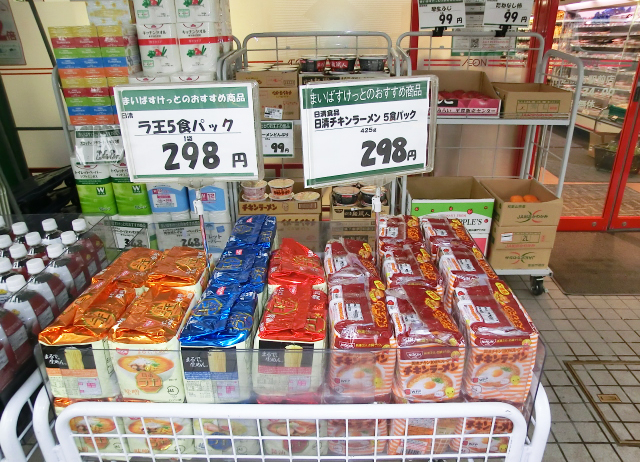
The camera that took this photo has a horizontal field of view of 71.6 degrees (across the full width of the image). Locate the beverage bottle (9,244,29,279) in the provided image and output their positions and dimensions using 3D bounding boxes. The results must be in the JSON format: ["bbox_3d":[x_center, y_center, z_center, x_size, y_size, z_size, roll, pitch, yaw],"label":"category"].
[{"bbox_3d":[-0.794,0.145,1.215,0.086,0.225,0.081,-1,25,3],"label":"beverage bottle"}]

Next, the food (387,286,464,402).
[{"bbox_3d":[0.192,0.210,0.856,0.112,0.143,0.185,-1,22,0],"label":"food"}]

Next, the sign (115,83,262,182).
[{"bbox_3d":[-0.285,-0.213,0.992,0.308,0.217,0.012,-1,20,2],"label":"sign"}]

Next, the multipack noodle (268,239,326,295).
[{"bbox_3d":[-0.049,0.136,1.021,0.118,0.160,0.185,-1,22,0],"label":"multipack noodle"}]

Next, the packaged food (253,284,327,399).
[{"bbox_3d":[-0.047,0.225,0.929,0.129,0.143,0.188,-1,25,3],"label":"packaged food"}]

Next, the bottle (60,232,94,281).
[{"bbox_3d":[-0.699,0.110,1.283,0.086,0.225,0.081,-1,25,3],"label":"bottle"}]

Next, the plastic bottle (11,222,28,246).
[{"bbox_3d":[-0.885,0.083,1.358,0.086,0.225,0.081,-1,25,3],"label":"plastic bottle"}]

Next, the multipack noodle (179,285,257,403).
[{"bbox_3d":[-0.191,0.231,0.937,0.130,0.147,0.184,-1,25,3],"label":"multipack noodle"}]

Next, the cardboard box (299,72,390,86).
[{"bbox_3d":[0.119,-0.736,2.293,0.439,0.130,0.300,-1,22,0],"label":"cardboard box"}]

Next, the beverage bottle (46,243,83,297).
[{"bbox_3d":[-0.695,0.143,1.211,0.086,0.225,0.081,-1,25,3],"label":"beverage bottle"}]

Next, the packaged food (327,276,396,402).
[{"bbox_3d":[0.076,0.203,0.860,0.112,0.143,0.188,-1,22,0],"label":"packaged food"}]

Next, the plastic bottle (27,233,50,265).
[{"bbox_3d":[-0.749,0.119,1.205,0.084,0.240,0.084,-1,22,0],"label":"plastic bottle"}]

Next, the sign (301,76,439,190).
[{"bbox_3d":[0.106,-0.214,0.962,0.305,0.222,0.012,-10,25,-17],"label":"sign"}]

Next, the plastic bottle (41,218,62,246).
[{"bbox_3d":[-0.761,0.081,1.297,0.084,0.240,0.084,-1,22,0],"label":"plastic bottle"}]

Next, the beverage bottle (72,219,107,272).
[{"bbox_3d":[-0.673,0.084,1.289,0.084,0.240,0.084,-1,22,0],"label":"beverage bottle"}]

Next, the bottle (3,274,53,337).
[{"bbox_3d":[-0.695,0.211,1.062,0.086,0.225,0.081,-1,25,3],"label":"bottle"}]

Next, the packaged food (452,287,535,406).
[{"bbox_3d":[0.317,0.206,0.861,0.112,0.147,0.188,-1,22,0],"label":"packaged food"}]

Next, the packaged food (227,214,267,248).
[{"bbox_3d":[-0.179,0.059,1.292,0.127,0.146,0.185,-1,25,3],"label":"packaged food"}]

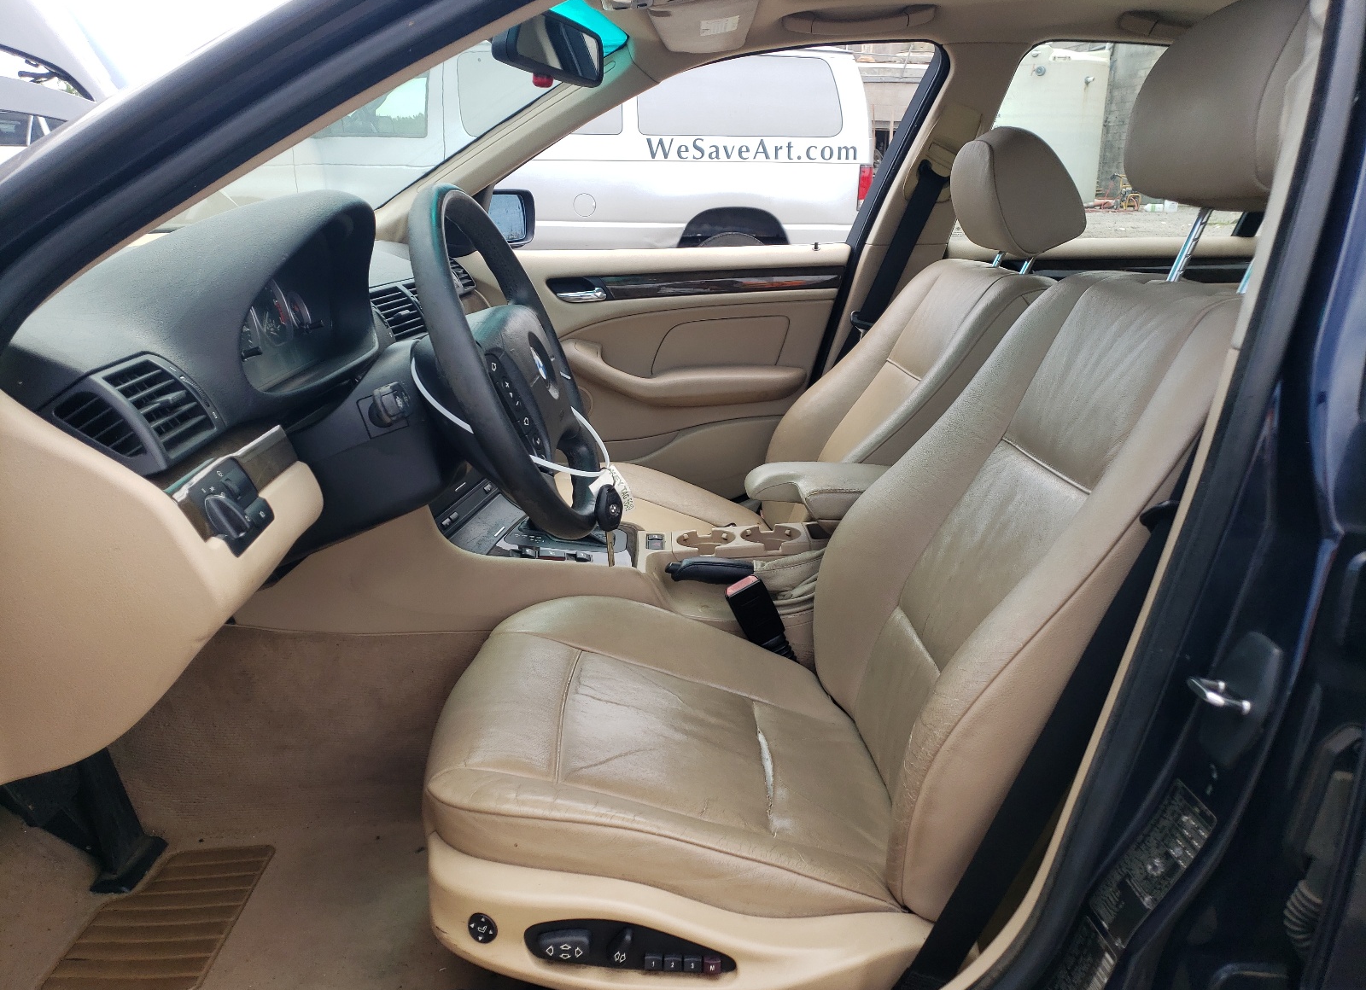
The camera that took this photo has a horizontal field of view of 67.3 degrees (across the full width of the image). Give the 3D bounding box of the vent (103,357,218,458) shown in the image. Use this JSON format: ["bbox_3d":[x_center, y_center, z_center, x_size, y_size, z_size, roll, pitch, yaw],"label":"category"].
[{"bbox_3d":[-0.447,-0.068,0.855,0.040,0.085,0.100,-30,18,-2],"label":"vent"}]

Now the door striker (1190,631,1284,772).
[{"bbox_3d":[0.368,0.136,0.706,0.040,0.090,0.052,12,14,-2],"label":"door striker"}]

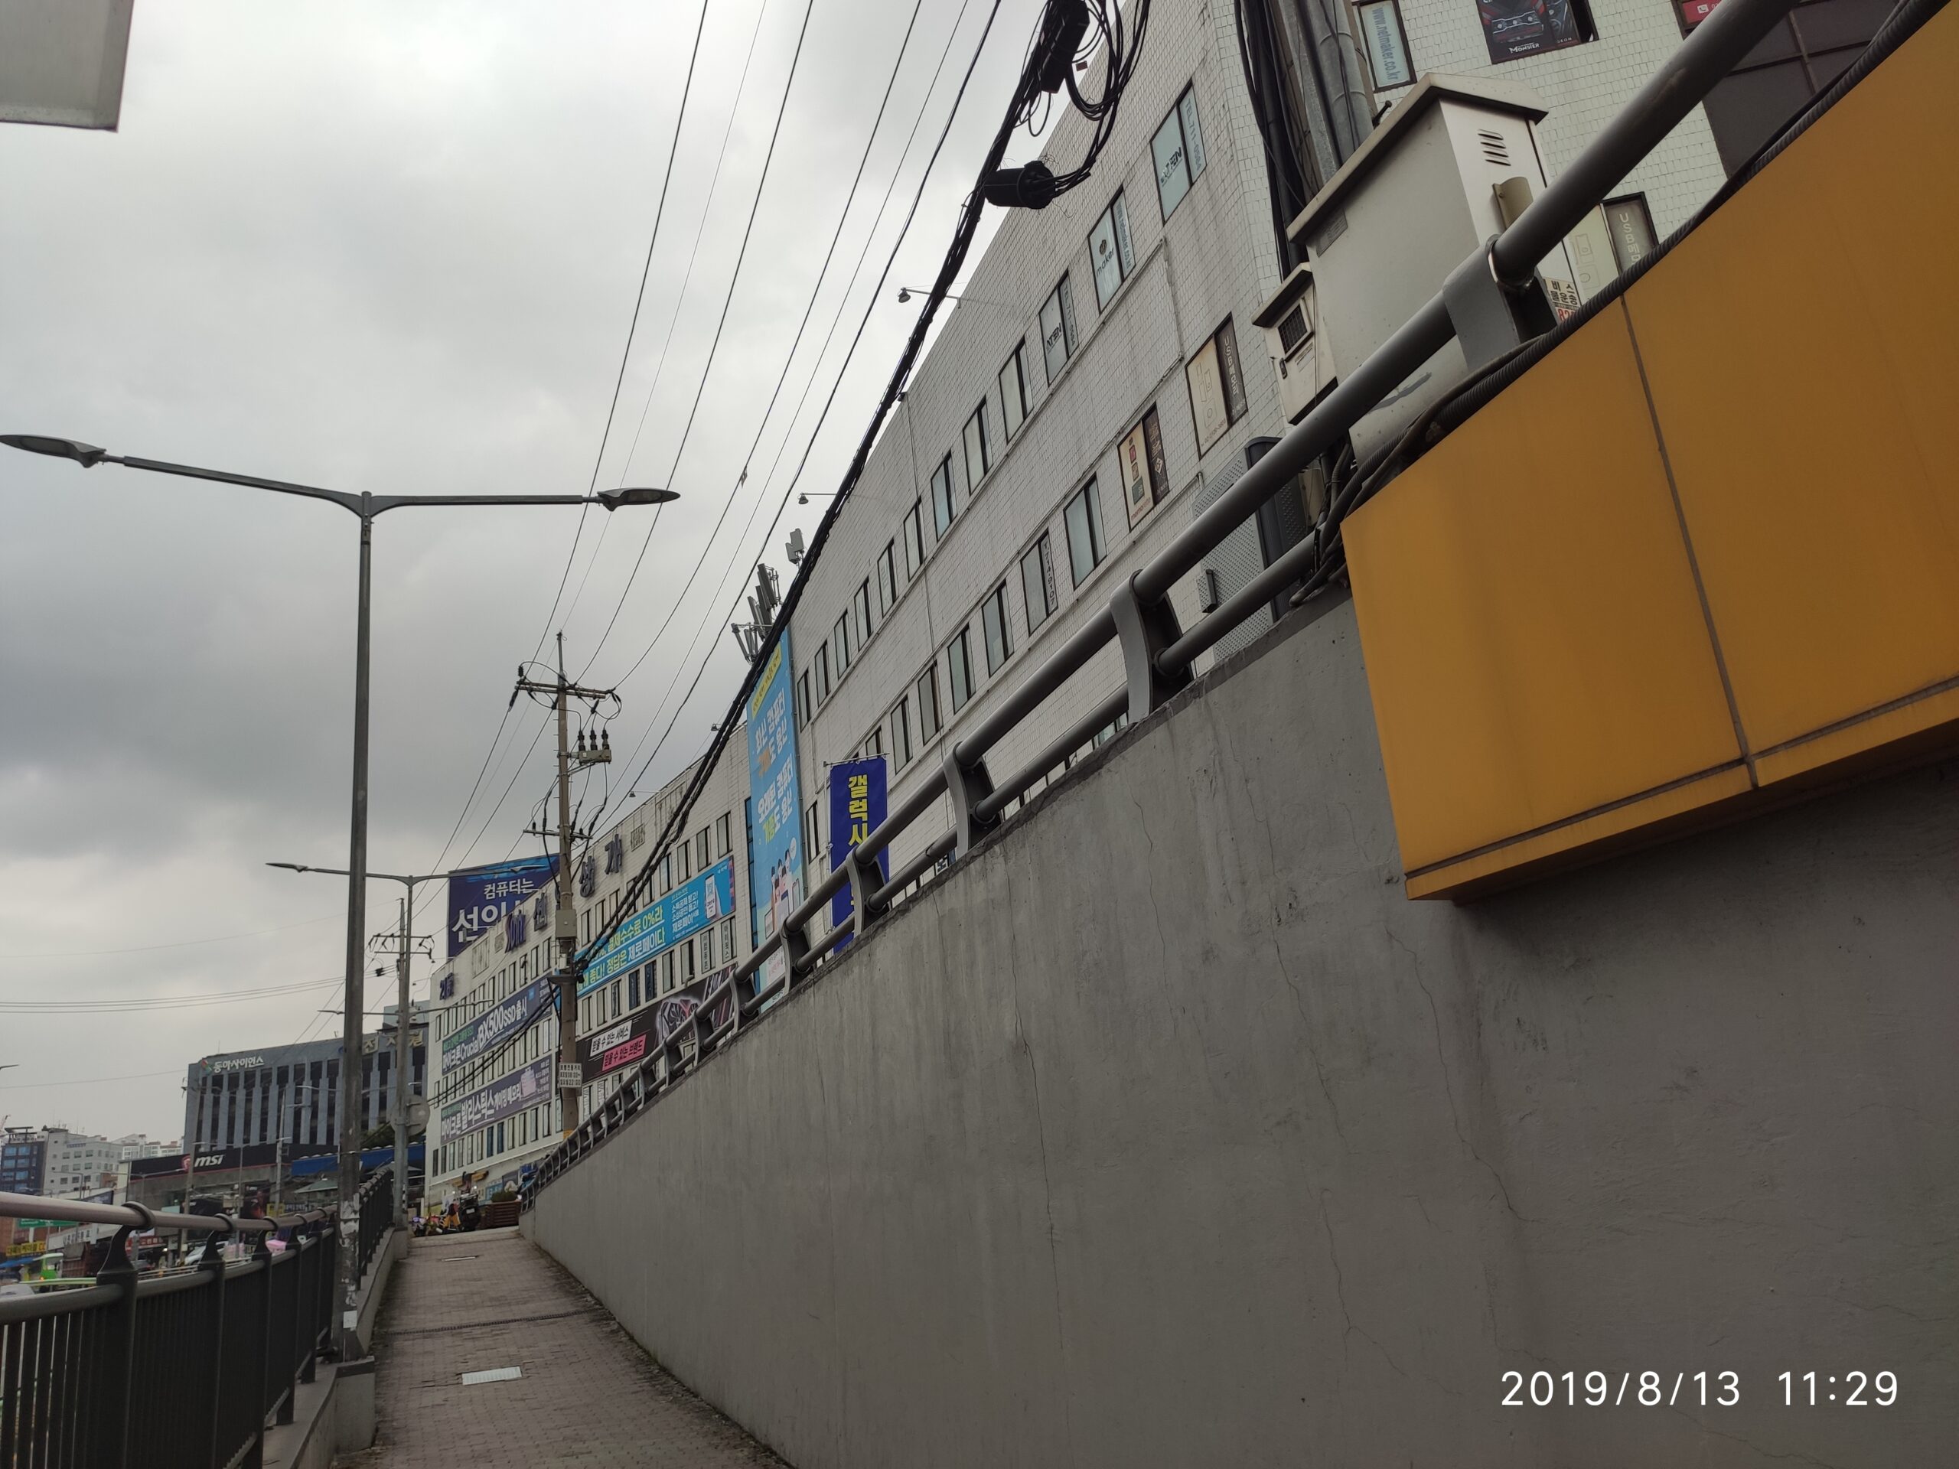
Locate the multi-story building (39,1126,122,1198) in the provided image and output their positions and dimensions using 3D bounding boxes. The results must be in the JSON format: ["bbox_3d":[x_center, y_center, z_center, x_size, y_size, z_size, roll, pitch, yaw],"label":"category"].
[{"bbox_3d":[-215.339,107.386,358.409,16.169,21.000,13.000,-10,-17,11],"label":"multi-story building"}]

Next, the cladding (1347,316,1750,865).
[{"bbox_3d":[0.926,-0.198,2.501,0.080,0.722,0.794,0,-18,-19],"label":"cladding"}]

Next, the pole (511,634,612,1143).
[{"bbox_3d":[-10.258,4.304,36.811,2.550,14.650,1.000,4,-20,-30],"label":"pole"}]

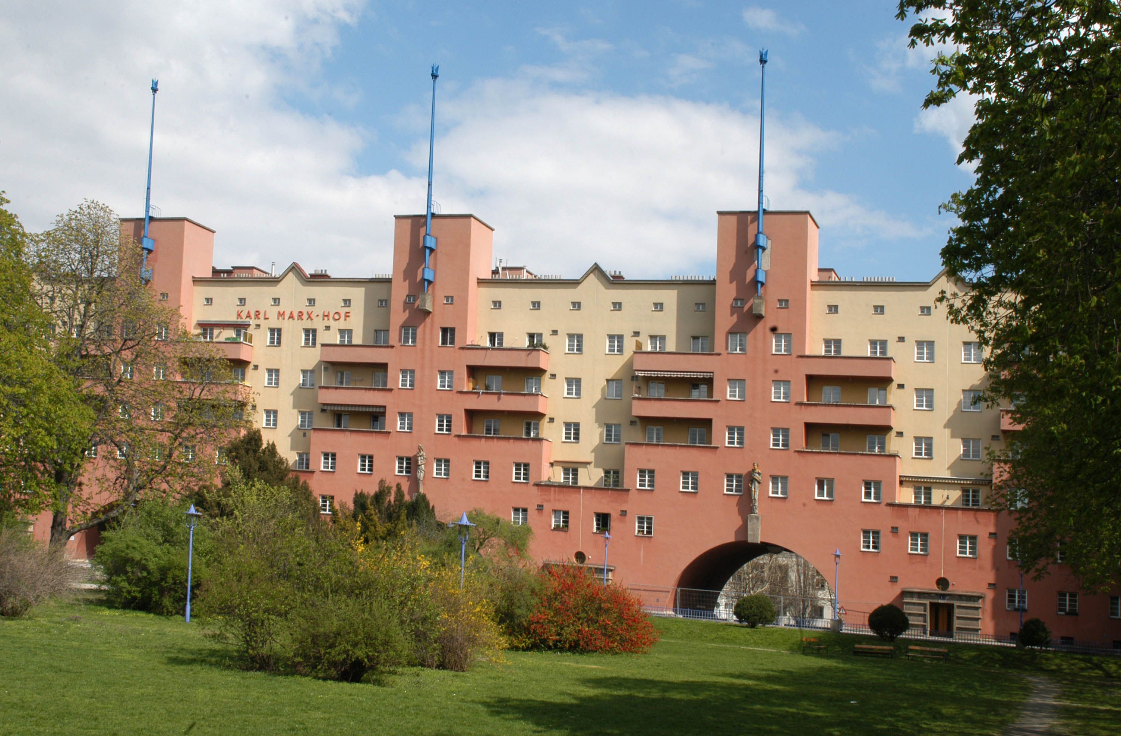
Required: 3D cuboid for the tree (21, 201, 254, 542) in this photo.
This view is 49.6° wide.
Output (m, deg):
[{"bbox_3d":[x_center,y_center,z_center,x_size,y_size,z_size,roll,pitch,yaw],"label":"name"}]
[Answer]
[{"bbox_3d":[-19.935,1.028,57.000,10.000,17.000,9.300,1,-6,17],"label":"tree"}]

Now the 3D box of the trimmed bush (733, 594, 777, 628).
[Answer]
[{"bbox_3d":[10.817,13.470,67.500,2.388,1.900,2.300,1,-3,16],"label":"trimmed bush"}]

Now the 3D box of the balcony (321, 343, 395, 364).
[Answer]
[{"bbox_3d":[-14.243,-0.913,87.020,5.500,1.450,1.650,1,-6,17],"label":"balcony"}]

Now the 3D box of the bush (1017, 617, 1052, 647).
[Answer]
[{"bbox_3d":[24.603,13.754,63.000,1.774,1.591,1.800,1,-3,16],"label":"bush"}]

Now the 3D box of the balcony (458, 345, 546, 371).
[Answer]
[{"bbox_3d":[-4.030,-0.644,86.149,5.910,1.400,1.400,1,-5,17],"label":"balcony"}]

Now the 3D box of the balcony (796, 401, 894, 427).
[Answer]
[{"bbox_3d":[18.092,2.920,77.488,6.039,1.288,1.350,1,-3,16],"label":"balcony"}]

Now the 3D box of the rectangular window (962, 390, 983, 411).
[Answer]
[{"bbox_3d":[25.871,2.062,76.173,1.200,1.360,0.200,1,-6,17],"label":"rectangular window"}]

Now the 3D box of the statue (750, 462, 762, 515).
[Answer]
[{"bbox_3d":[12.469,7.669,77.285,0.780,3.350,0.720,1,-6,17],"label":"statue"}]

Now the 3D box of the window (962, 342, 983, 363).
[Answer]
[{"bbox_3d":[25.859,-0.959,76.166,1.208,1.325,0.220,1,-3,16],"label":"window"}]

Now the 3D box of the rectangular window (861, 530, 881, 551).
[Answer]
[{"bbox_3d":[19.944,11.081,77.938,1.200,1.410,0.200,1,-5,17],"label":"rectangular window"}]

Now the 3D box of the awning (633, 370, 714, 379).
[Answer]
[{"bbox_3d":[7.557,0.469,80.386,5.250,0.420,0.600,1,-3,16],"label":"awning"}]

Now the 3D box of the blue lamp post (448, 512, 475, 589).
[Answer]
[{"bbox_3d":[-3.086,6.637,38.000,0.720,4.300,0.720,1,-5,17],"label":"blue lamp post"}]

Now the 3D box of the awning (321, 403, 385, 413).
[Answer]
[{"bbox_3d":[-14.803,2.847,86.708,5.000,0.550,0.800,1,-6,17],"label":"awning"}]

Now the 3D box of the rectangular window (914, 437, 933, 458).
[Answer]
[{"bbox_3d":[23.520,5.134,78.607,1.200,1.410,0.200,1,-5,17],"label":"rectangular window"}]

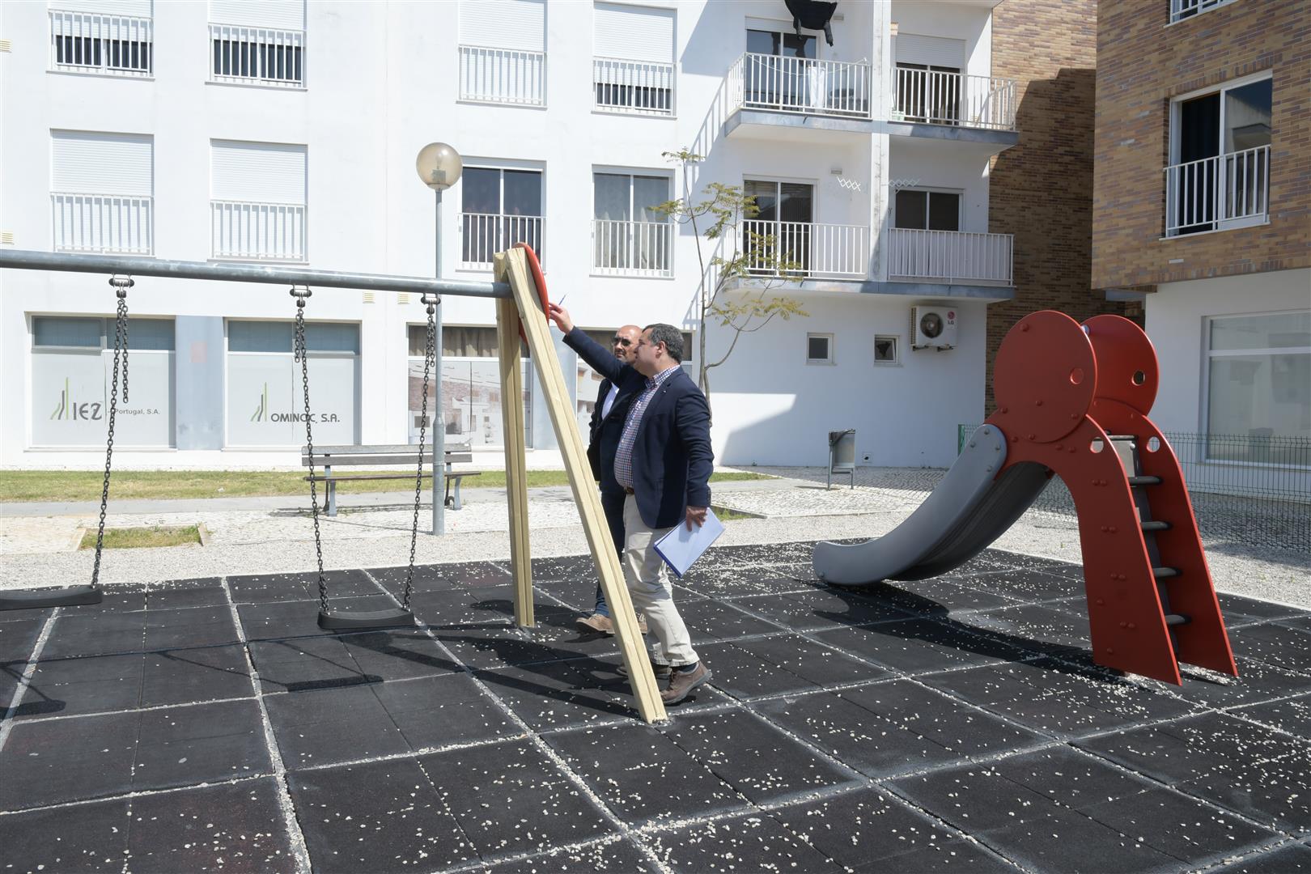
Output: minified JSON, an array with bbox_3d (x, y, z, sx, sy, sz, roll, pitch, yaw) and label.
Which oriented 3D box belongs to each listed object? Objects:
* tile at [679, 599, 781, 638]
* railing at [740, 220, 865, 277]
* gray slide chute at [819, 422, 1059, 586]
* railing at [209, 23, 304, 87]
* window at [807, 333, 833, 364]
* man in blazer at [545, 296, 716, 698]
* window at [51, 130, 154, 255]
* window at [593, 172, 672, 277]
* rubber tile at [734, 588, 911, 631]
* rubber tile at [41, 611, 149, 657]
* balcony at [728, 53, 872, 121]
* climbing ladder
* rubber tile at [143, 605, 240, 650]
[{"bbox_3d":[0.410,1.165,6.204,0.480,0.040,0.950,-1,4,-26],"label":"tile"},{"bbox_3d":[2.608,-3.376,18.201,2.477,0.996,0.950,0,3,-13],"label":"railing"},{"bbox_3d":[1.895,0.505,6.803,0.520,1.200,2.060,0,2,-26],"label":"gray slide chute"},{"bbox_3d":[-6.506,-6.224,16.043,1.467,0.902,0.070,0,2,-13],"label":"railing"},{"bbox_3d":[3.084,-1.658,18.445,0.533,0.585,0.120,0,2,-13],"label":"window"},{"bbox_3d":[-0.121,0.295,4.821,0.754,1.892,0.600,0,2,-14],"label":"man in blazer"},{"bbox_3d":[-9.003,-3.961,16.083,1.518,1.987,0.190,0,3,-13],"label":"window"},{"bbox_3d":[-0.424,-3.874,18.049,1.495,1.885,0.190,0,3,-13],"label":"window"},{"bbox_3d":[1.074,1.170,6.592,0.990,0.040,0.983,-1,4,-26],"label":"rubber tile"},{"bbox_3d":[-3.172,1.155,5.593,0.495,0.040,0.983,-1,4,-26],"label":"rubber tile"},{"bbox_3d":[2.643,-6.296,18.073,2.383,0.981,0.950,0,3,-13],"label":"balcony"},{"bbox_3d":[2.515,0.266,5.513,0.500,1.950,1.350,0,2,-26],"label":"climbing ladder"},{"bbox_3d":[-2.724,1.150,5.814,0.495,0.040,0.983,-1,4,-26],"label":"rubber tile"}]

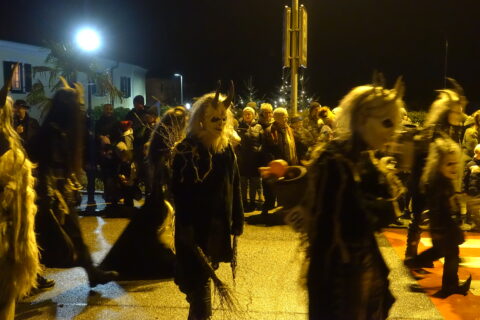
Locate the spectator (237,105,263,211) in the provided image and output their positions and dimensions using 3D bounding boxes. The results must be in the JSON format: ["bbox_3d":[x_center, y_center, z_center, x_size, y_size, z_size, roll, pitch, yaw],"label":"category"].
[{"bbox_3d":[0.154,-0.042,9.086,0.500,1.708,0.360,0,5,-5],"label":"spectator"}]

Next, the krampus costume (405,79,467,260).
[{"bbox_3d":[2.001,0.139,5.760,0.580,1.938,0.550,0,5,5],"label":"krampus costume"}]

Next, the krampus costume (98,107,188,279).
[{"bbox_3d":[-0.960,0.303,5.632,0.780,1.635,0.650,0,5,5],"label":"krampus costume"}]

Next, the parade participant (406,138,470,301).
[{"bbox_3d":[1.736,0.494,4.972,0.520,1.371,0.440,0,5,5],"label":"parade participant"}]

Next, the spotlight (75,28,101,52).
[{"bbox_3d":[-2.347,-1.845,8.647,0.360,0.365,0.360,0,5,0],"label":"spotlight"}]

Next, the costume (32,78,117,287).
[{"bbox_3d":[-1.549,0.196,5.275,0.700,1.911,0.580,0,5,5],"label":"costume"}]

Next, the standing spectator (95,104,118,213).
[{"bbox_3d":[-2.145,-0.034,8.997,0.450,1.707,0.340,-1,5,-8],"label":"standing spectator"}]

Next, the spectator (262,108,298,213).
[{"bbox_3d":[0.622,-0.002,8.825,0.540,1.674,0.380,1,5,15],"label":"spectator"}]

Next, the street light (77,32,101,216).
[{"bbox_3d":[-2.361,-0.612,8.757,0.360,2.901,0.360,0,5,0],"label":"street light"}]

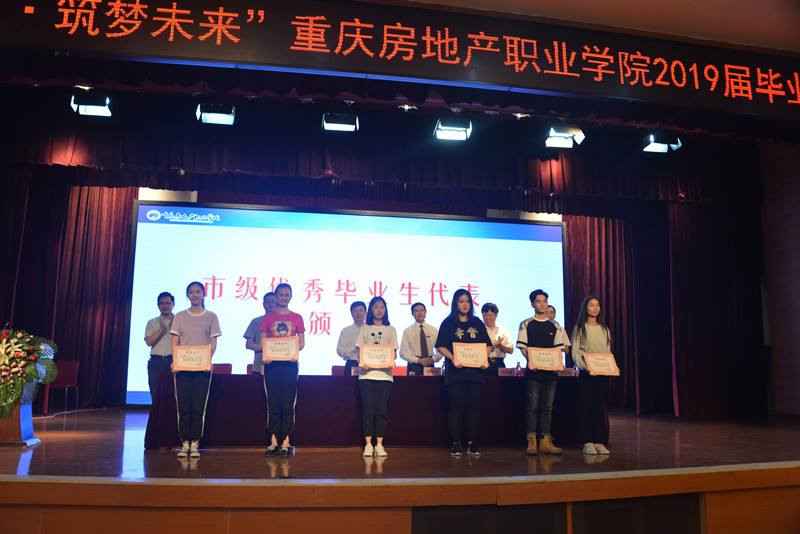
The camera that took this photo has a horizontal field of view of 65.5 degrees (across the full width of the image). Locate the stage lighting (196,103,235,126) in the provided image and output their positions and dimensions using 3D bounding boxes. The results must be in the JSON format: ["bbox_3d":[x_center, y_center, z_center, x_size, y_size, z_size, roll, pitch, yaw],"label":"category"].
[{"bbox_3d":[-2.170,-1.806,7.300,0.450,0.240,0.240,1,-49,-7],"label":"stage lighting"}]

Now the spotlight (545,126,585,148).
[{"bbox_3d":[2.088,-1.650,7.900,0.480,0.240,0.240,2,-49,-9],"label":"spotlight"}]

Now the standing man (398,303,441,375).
[{"bbox_3d":[0.240,1.270,7.840,0.530,1.630,0.360,1,-7,-3],"label":"standing man"}]

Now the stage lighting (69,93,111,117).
[{"bbox_3d":[-3.127,-1.647,6.287,0.390,0.240,0.300,2,-7,-10],"label":"stage lighting"}]

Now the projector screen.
[{"bbox_3d":[-0.685,0.738,10.983,7.743,3.441,0.150,2,-7,-10],"label":"projector screen"}]

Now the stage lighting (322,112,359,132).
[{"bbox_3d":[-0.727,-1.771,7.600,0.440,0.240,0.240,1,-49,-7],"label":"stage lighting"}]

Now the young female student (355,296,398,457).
[{"bbox_3d":[-0.225,1.096,6.356,0.430,1.582,0.340,2,-7,-10],"label":"young female student"}]

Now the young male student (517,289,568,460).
[{"bbox_3d":[1.478,1.084,6.557,0.480,1.702,0.340,3,-7,-15],"label":"young male student"}]

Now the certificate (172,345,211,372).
[{"bbox_3d":[-2.014,0.891,6.050,0.360,0.250,0.015,1,-15,-7],"label":"certificate"}]

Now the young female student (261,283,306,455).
[{"bbox_3d":[-1.163,1.011,6.221,0.440,1.692,0.340,2,-7,-10],"label":"young female student"}]

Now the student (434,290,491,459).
[{"bbox_3d":[0.650,1.060,6.370,0.510,1.660,0.360,3,-7,-17],"label":"student"}]

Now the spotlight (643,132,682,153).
[{"bbox_3d":[3.127,-1.483,7.415,0.410,0.240,0.300,2,-7,-10],"label":"spotlight"}]

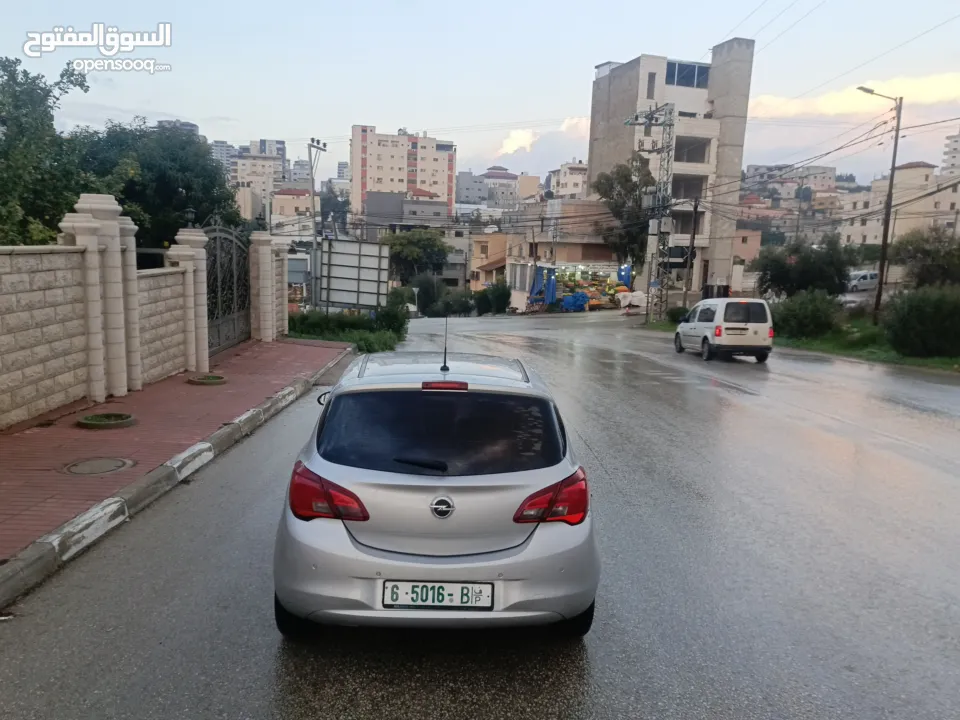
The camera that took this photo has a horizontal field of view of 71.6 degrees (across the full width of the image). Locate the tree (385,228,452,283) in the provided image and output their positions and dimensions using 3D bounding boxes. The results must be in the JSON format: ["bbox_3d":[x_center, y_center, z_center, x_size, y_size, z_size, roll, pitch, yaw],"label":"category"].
[{"bbox_3d":[-7.272,-12.139,80.000,7.700,7.300,7.200,2,9,0],"label":"tree"}]

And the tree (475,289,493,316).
[{"bbox_3d":[0.321,-5.270,61.000,1.700,2.600,1.700,2,9,0],"label":"tree"}]

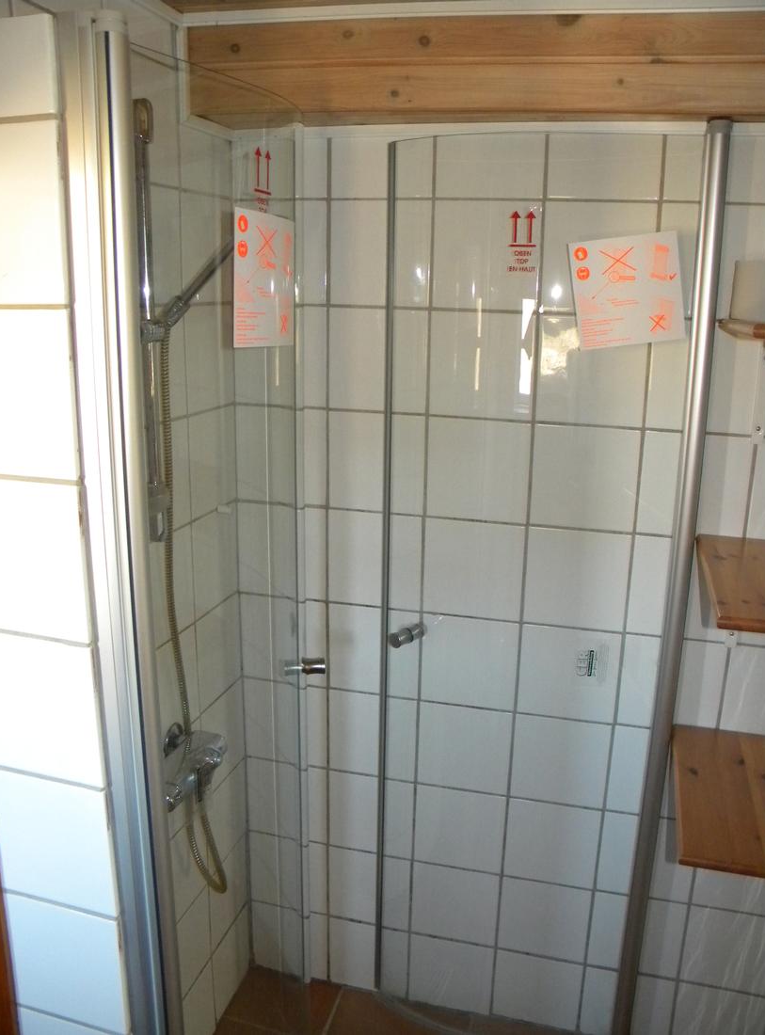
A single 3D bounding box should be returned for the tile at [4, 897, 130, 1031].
[{"bbox_3d":[-0.446,0.629,1.185,0.187,0.197,0.012,5,15,13],"label":"tile"}]

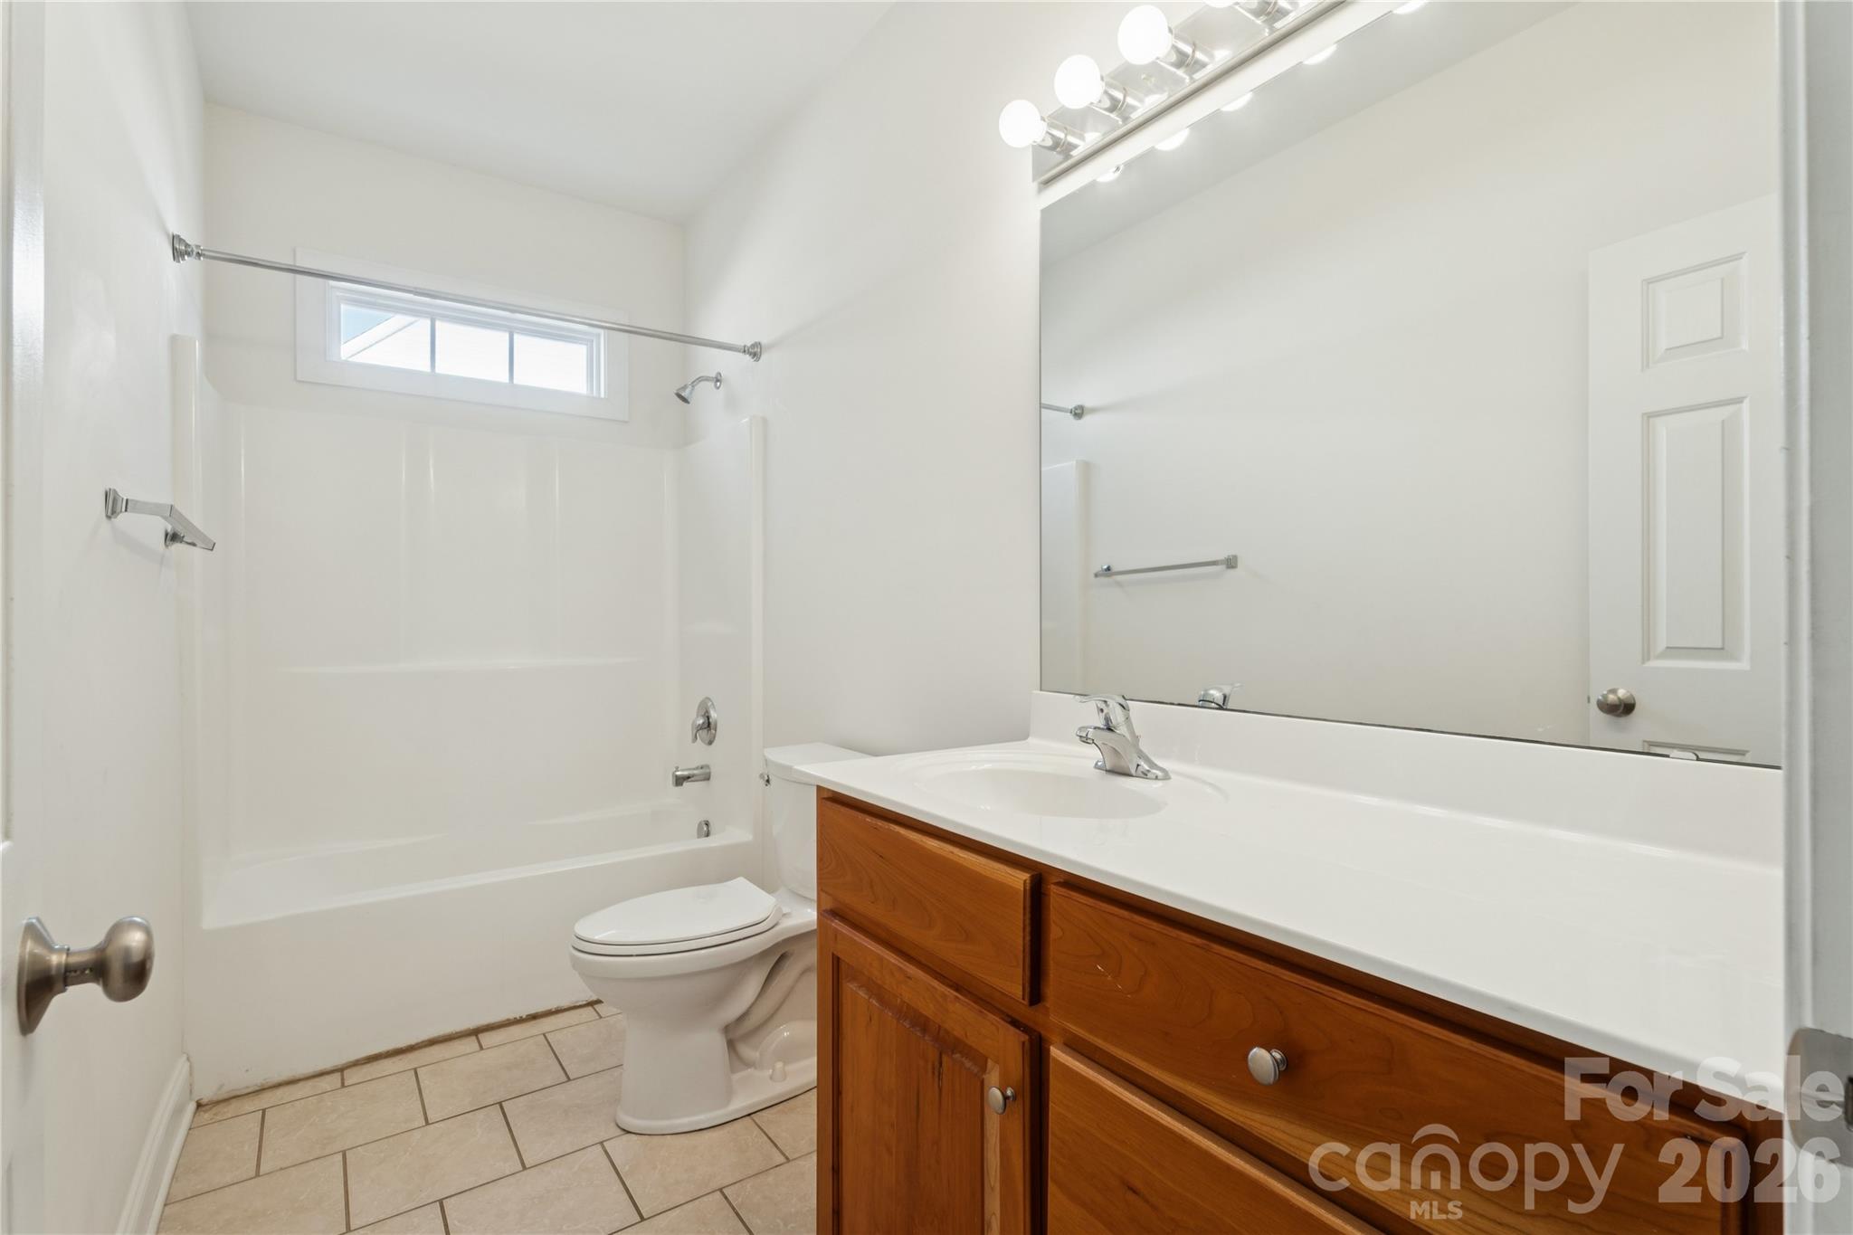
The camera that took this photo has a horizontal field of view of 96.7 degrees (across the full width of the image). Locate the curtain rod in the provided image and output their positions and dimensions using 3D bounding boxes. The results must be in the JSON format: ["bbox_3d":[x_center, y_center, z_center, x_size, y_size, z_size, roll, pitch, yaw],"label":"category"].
[{"bbox_3d":[-1.202,-0.909,2.433,1.528,0.065,0.065,-1,1,-35],"label":"curtain rod"}]

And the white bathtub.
[{"bbox_3d":[-1.406,0.970,2.739,1.510,0.430,0.780,0,0,-35],"label":"white bathtub"}]

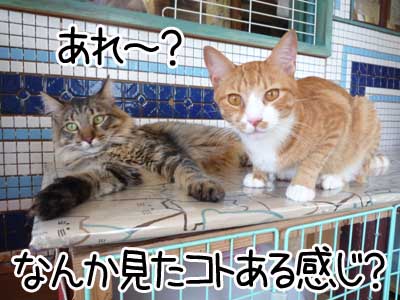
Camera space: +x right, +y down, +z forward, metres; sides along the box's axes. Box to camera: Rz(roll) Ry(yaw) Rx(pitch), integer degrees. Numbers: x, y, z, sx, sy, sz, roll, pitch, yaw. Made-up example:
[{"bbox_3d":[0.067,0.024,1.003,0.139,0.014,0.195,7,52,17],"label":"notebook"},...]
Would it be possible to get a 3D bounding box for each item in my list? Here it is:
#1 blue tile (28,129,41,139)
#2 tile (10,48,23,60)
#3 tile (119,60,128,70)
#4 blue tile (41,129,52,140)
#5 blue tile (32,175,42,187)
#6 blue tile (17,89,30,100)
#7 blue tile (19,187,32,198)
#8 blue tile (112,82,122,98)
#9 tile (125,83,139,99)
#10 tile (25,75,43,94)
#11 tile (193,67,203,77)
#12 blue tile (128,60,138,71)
[{"bbox_3d":[-0.406,-0.039,0.712,0.025,0.025,0.006,-2,6,-25],"label":"blue tile"},{"bbox_3d":[-0.414,-0.216,0.653,0.025,0.025,0.006,-1,6,-25],"label":"tile"},{"bbox_3d":[-0.196,-0.218,0.742,0.024,0.024,0.006,-2,6,-25],"label":"tile"},{"bbox_3d":[-0.382,-0.040,0.724,0.025,0.025,0.006,-2,6,-25],"label":"blue tile"},{"bbox_3d":[-0.365,0.068,0.652,0.023,0.023,0.006,-2,4,-25],"label":"blue tile"},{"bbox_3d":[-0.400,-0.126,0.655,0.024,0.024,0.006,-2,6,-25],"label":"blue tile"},{"bbox_3d":[-0.431,0.105,0.715,0.025,0.025,0.006,-2,6,-25],"label":"blue tile"},{"bbox_3d":[-0.221,-0.156,0.750,0.043,0.044,0.006,-1,6,-25],"label":"blue tile"},{"bbox_3d":[-0.191,-0.165,0.802,0.045,0.045,0.006,-2,6,-25],"label":"tile"},{"bbox_3d":[-0.367,-0.144,0.637,0.040,0.041,0.007,-2,4,-25],"label":"tile"},{"bbox_3d":[-0.009,-0.216,0.801,0.023,0.023,0.006,-2,4,-25],"label":"tile"},{"bbox_3d":[-0.168,-0.212,0.726,0.023,0.023,0.006,-2,4,-25],"label":"blue tile"}]

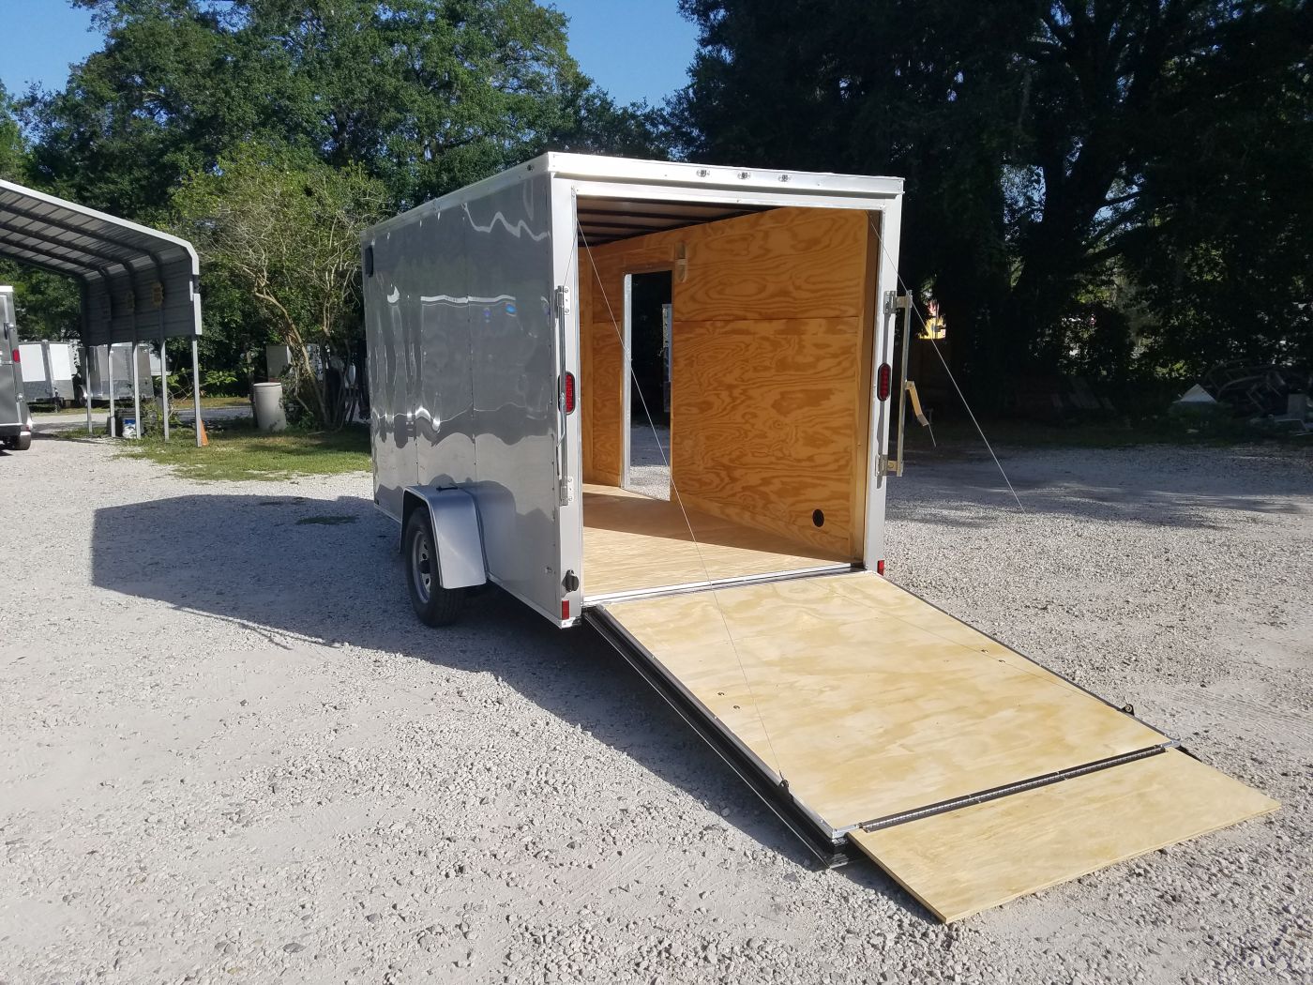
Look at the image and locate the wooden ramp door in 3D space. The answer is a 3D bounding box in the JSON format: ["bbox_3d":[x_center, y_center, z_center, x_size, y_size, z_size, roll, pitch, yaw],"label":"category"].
[{"bbox_3d":[0.902,0.796,3.824,1.570,0.100,2.136,-5,19,-27],"label":"wooden ramp door"}]

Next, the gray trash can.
[{"bbox_3d":[-7.843,-1.727,20.000,0.580,0.960,0.580,-6,8,-21],"label":"gray trash can"}]

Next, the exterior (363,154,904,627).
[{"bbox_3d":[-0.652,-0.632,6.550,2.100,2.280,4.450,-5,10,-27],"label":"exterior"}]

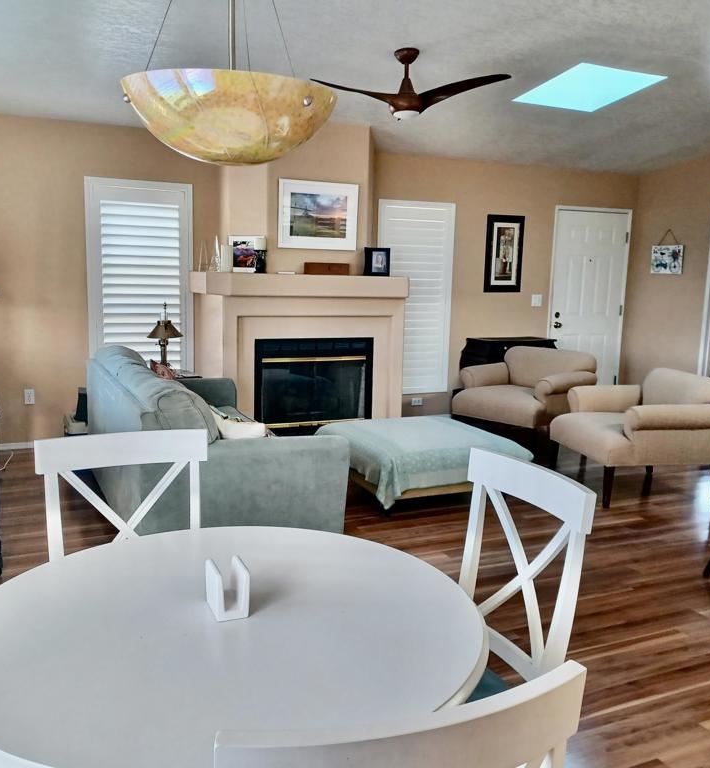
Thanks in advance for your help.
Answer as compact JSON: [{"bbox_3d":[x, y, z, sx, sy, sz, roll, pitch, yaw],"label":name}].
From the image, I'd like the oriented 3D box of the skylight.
[{"bbox_3d":[1.627,-2.088,5.174,0.730,0.080,0.710,-2,1,-24],"label":"skylight"}]

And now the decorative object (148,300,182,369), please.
[{"bbox_3d":[-1.422,-0.354,5.540,0.267,0.514,0.267,-2,10,-24],"label":"decorative object"}]

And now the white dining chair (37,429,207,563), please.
[{"bbox_3d":[-0.562,0.640,1.922,0.463,0.947,0.544,-2,10,-24],"label":"white dining chair"}]

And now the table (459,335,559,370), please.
[{"bbox_3d":[1.514,-0.029,7.124,0.926,0.795,0.423,-2,10,-24],"label":"table"}]

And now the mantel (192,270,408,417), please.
[{"bbox_3d":[-0.412,-0.222,6.194,1.790,1.367,0.466,-2,9,-24],"label":"mantel"}]

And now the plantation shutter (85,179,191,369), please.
[{"bbox_3d":[-1.667,-0.683,5.784,0.799,1.763,0.070,-2,10,-24],"label":"plantation shutter"}]

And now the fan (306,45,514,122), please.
[{"bbox_3d":[0.305,-1.802,4.508,1.168,0.415,1.057,2,9,3],"label":"fan"}]

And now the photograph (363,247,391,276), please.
[{"bbox_3d":[0.188,-1.017,6.196,0.208,0.234,0.060,0,9,-8],"label":"photograph"}]

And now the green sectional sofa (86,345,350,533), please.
[{"bbox_3d":[-0.915,0.291,4.311,0.977,0.886,2.155,-2,10,-24],"label":"green sectional sofa"}]

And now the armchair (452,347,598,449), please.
[{"bbox_3d":[1.362,0.123,6.128,0.840,0.810,0.870,9,11,40],"label":"armchair"}]

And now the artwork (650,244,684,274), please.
[{"bbox_3d":[3.101,-1.236,7.361,0.025,0.277,0.388,-2,10,-24],"label":"artwork"}]

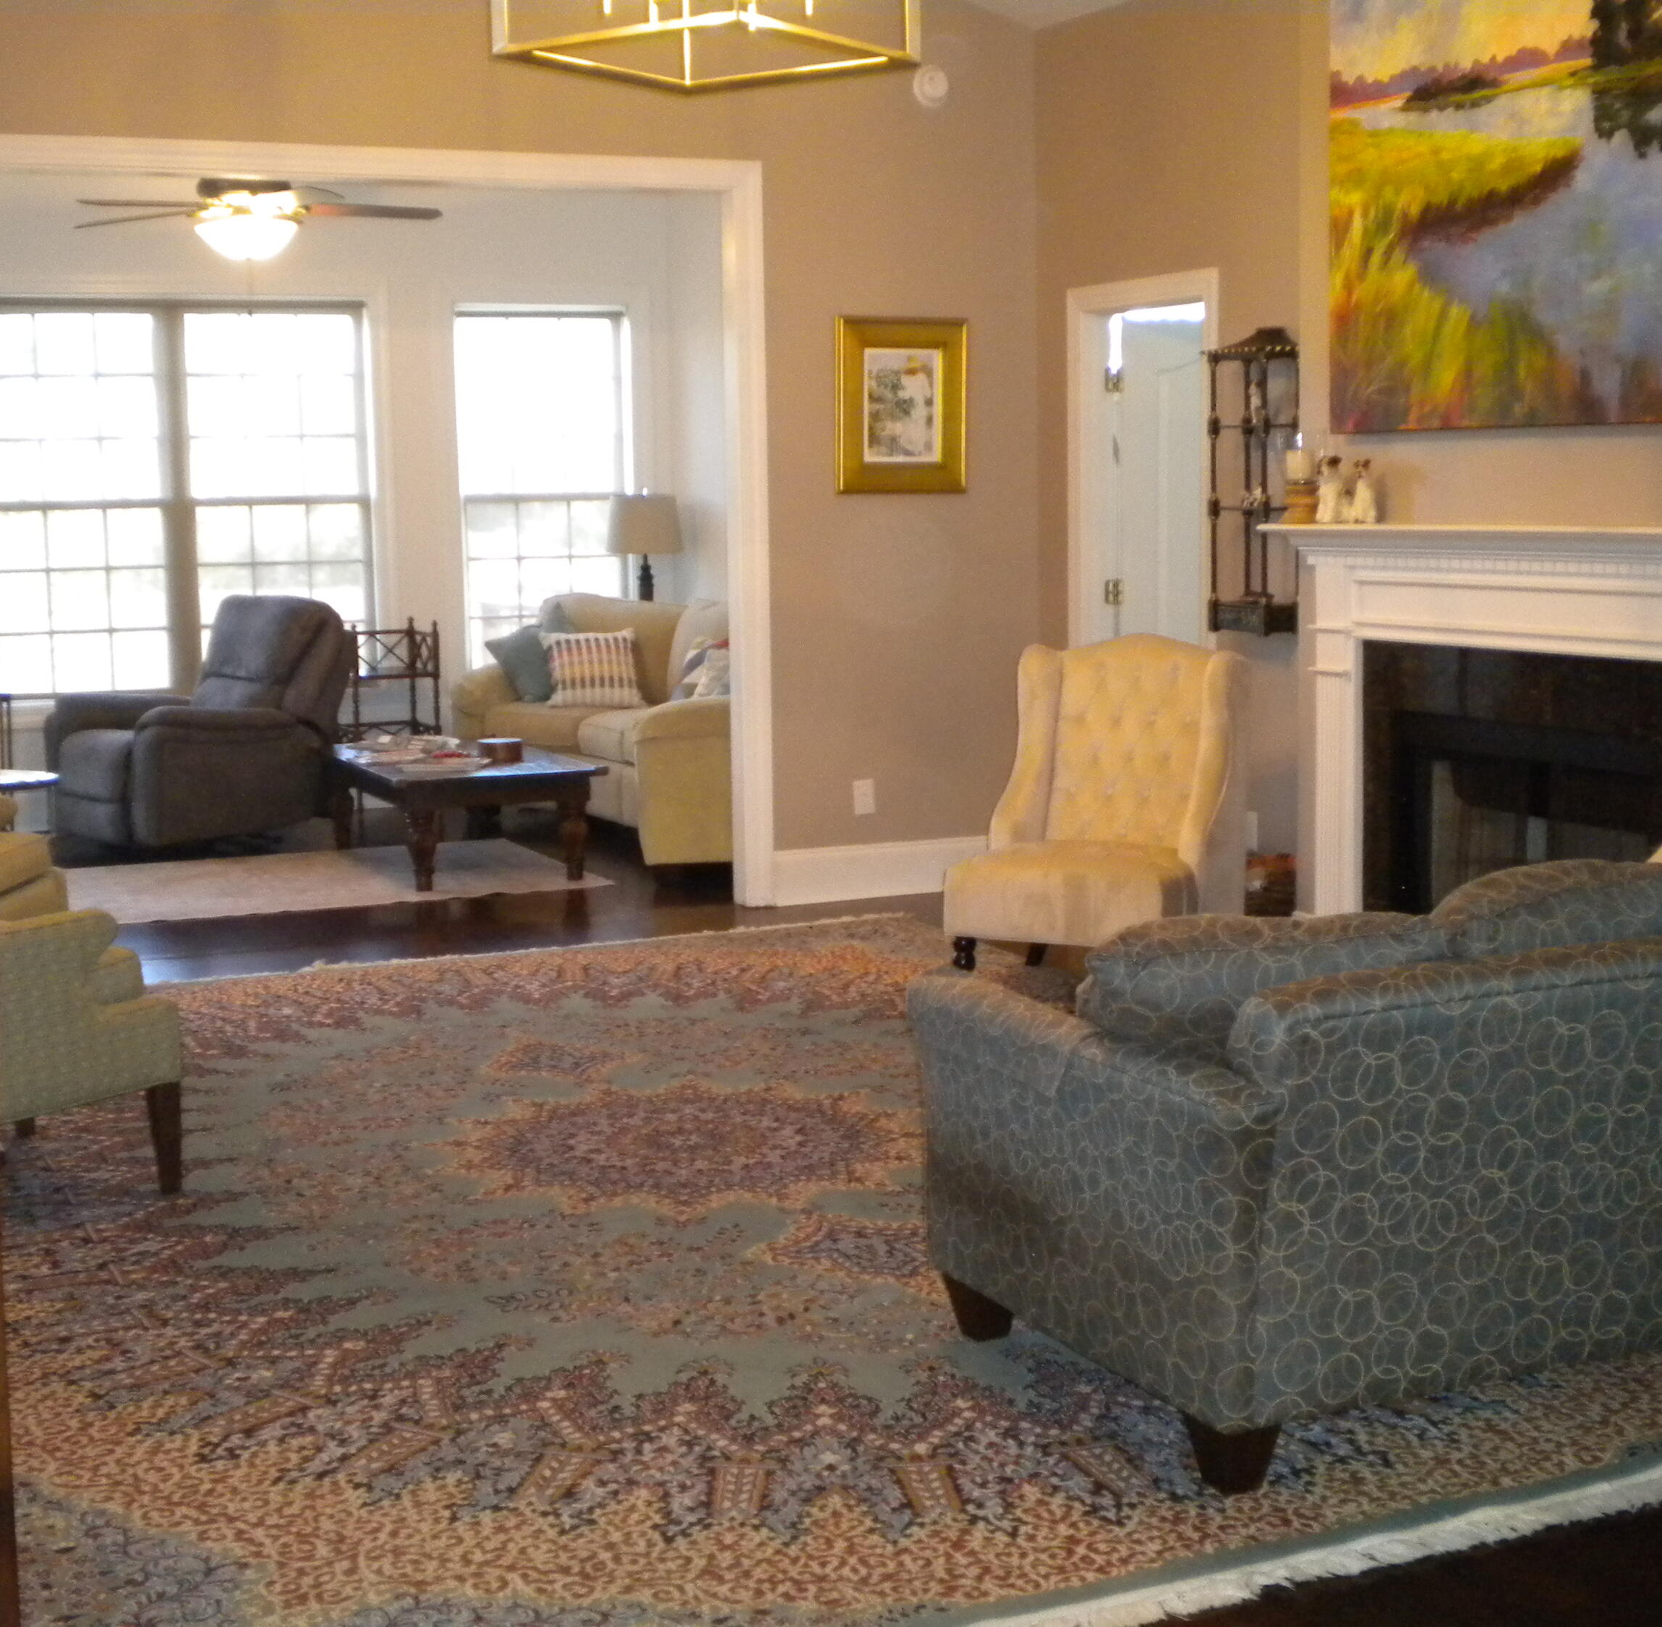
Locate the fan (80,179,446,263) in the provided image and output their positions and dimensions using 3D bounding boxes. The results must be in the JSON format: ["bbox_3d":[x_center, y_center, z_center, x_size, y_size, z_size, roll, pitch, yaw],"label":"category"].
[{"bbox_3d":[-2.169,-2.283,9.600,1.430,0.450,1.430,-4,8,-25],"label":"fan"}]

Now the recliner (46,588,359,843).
[{"bbox_3d":[-2.705,-0.397,11.052,0.980,1.050,0.900,-6,9,-39],"label":"recliner"}]

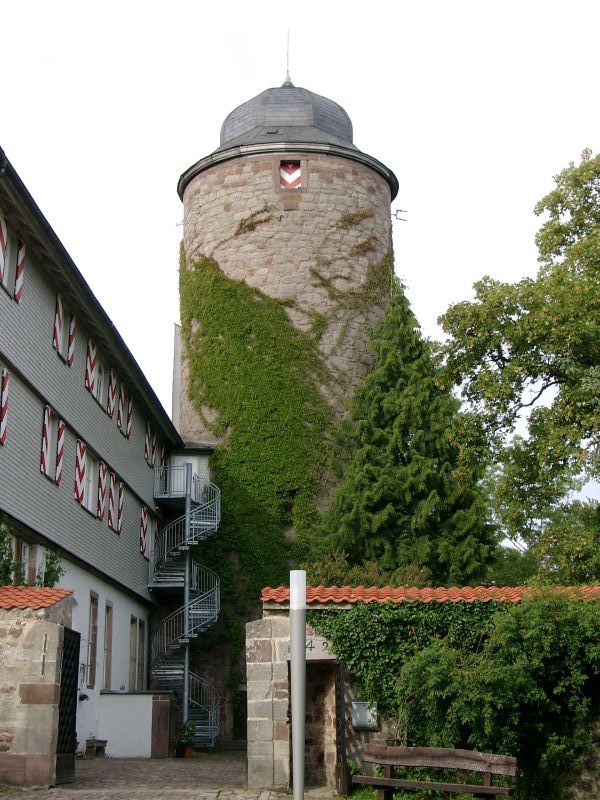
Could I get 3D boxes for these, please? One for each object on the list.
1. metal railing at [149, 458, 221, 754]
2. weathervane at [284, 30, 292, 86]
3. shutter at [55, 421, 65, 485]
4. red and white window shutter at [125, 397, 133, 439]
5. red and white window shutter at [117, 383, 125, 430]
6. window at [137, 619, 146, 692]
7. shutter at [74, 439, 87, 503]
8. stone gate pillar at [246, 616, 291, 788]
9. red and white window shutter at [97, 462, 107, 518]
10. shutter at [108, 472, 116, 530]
[{"bbox_3d":[-3.808,6.895,44.245,2.350,9.500,2.350,-1,-14,3],"label":"metal railing"},{"bbox_3d":[-0.470,-14.071,54.325,0.320,2.600,0.320,-1,-14,3],"label":"weathervane"},{"bbox_3d":[-5.556,1.241,30.700,0.070,1.500,0.500,-1,-14,3],"label":"shutter"},{"bbox_3d":[-5.104,0.558,39.951,0.070,1.340,0.500,-1,-14,3],"label":"red and white window shutter"},{"bbox_3d":[-5.128,0.172,37.681,0.050,1.323,0.560,-1,-14,3],"label":"red and white window shutter"},{"bbox_3d":[-5.044,8.165,41.485,0.120,2.400,1.170,-1,-14,3],"label":"window"},{"bbox_3d":[-5.391,1.767,32.155,0.050,1.436,0.840,-1,-14,3],"label":"shutter"},{"bbox_3d":[-0.467,4.757,20.827,0.700,2.620,0.600,-1,-14,3],"label":"stone gate pillar"},{"bbox_3d":[-5.243,2.421,34.801,0.050,1.492,0.770,-1,-14,3],"label":"red and white window shutter"},{"bbox_3d":[-5.170,2.783,36.114,0.050,1.508,0.540,-1,-14,3],"label":"shutter"}]

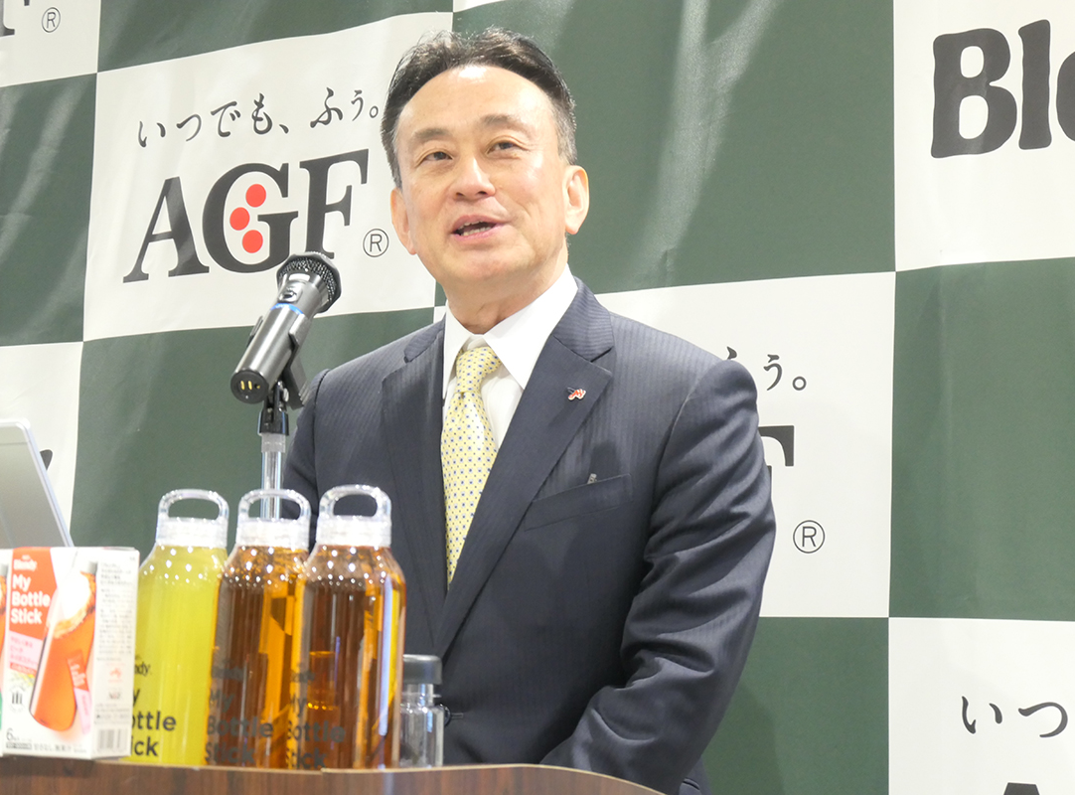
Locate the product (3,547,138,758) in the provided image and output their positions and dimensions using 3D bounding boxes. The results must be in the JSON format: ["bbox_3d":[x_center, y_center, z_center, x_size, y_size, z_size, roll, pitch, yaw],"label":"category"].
[{"bbox_3d":[-0.325,0.177,1.498,0.081,0.142,0.042,-2,-7,29],"label":"product"}]

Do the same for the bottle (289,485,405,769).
[{"bbox_3d":[-0.126,0.156,1.470,0.076,0.192,0.076,3,-6,0],"label":"bottle"}]

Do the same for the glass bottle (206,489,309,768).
[{"bbox_3d":[-0.189,0.160,1.507,0.076,0.193,0.076,3,-6,0],"label":"glass bottle"}]

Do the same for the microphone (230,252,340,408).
[{"bbox_3d":[-0.207,-0.060,1.767,0.055,0.055,0.205,0,30,11],"label":"microphone"}]

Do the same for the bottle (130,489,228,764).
[{"bbox_3d":[-0.252,0.163,1.546,0.077,0.195,0.077,3,-6,0],"label":"bottle"}]

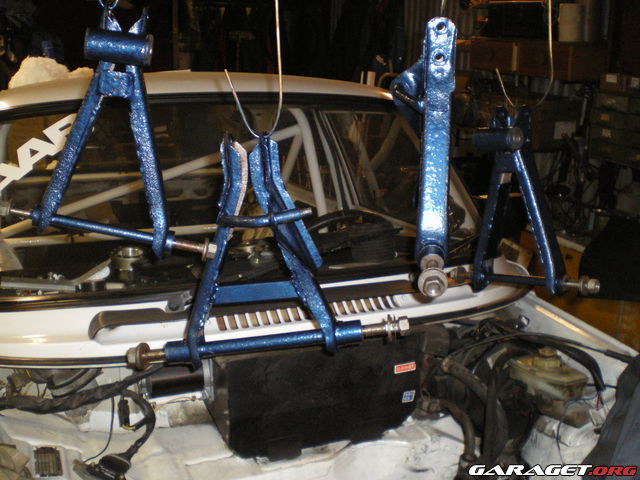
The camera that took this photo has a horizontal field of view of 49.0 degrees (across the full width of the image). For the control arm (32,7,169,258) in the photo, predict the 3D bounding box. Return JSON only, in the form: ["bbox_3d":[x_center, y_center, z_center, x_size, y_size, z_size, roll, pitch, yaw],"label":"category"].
[{"bbox_3d":[-0.271,-0.145,0.899,0.200,0.300,0.075,11,9,12],"label":"control arm"}]

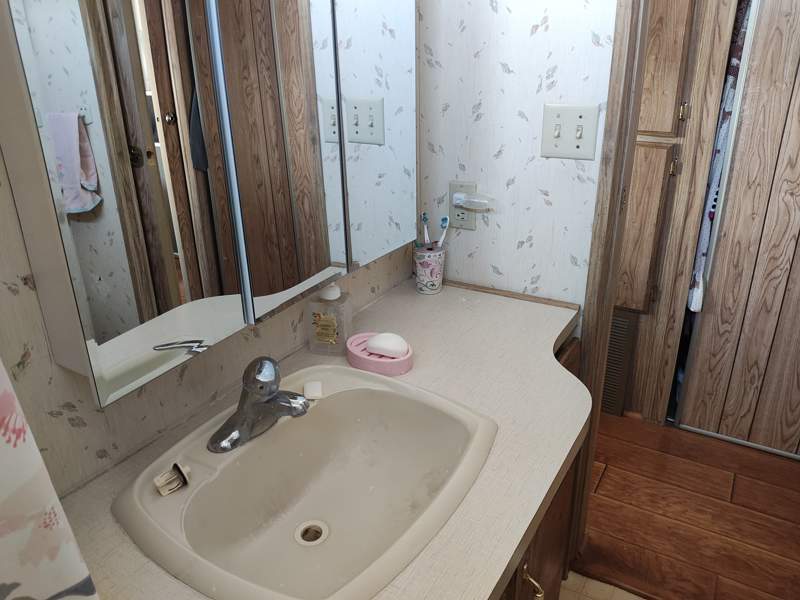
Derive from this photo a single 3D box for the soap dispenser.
[{"bbox_3d":[-0.141,0.035,1.158,0.073,0.148,0.044,2,23,8],"label":"soap dispenser"}]

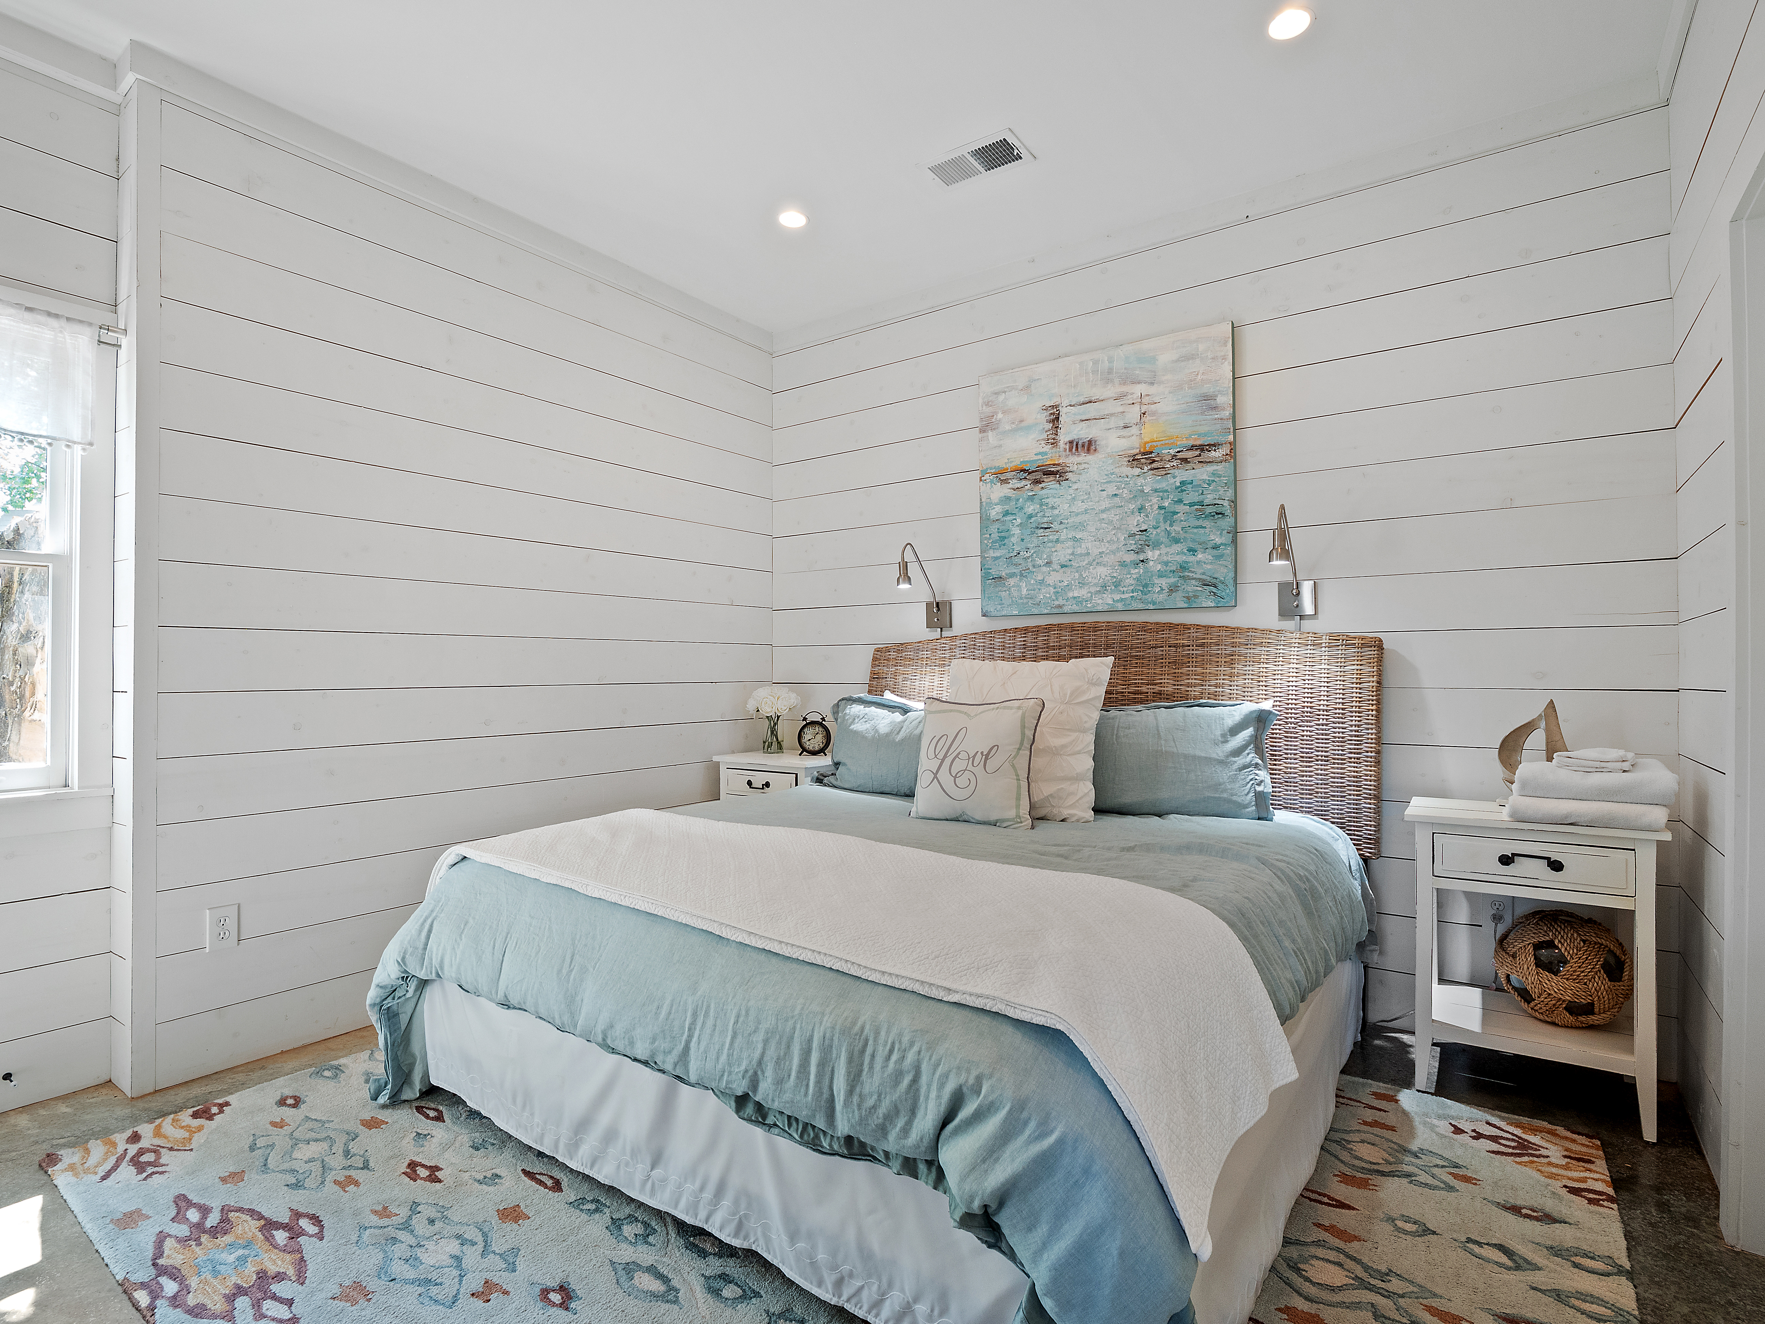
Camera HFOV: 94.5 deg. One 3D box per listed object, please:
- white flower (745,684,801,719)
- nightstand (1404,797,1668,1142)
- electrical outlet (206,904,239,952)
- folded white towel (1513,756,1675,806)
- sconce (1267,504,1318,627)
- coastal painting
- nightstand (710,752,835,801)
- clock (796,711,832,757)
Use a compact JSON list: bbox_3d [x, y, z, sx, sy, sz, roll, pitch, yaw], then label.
[{"bbox_3d":[-0.530,0.190,3.944,0.245,0.155,0.220,0,-1,34],"label":"white flower"},{"bbox_3d":[1.772,0.796,2.257,0.540,0.757,0.390,0,-1,34],"label":"nightstand"},{"bbox_3d":[-1.914,0.773,2.370,0.010,0.118,0.074,-1,-1,38],"label":"electrical outlet"},{"bbox_3d":[1.878,0.313,2.166,0.310,0.080,0.270,0,-1,34],"label":"folded white towel"},{"bbox_3d":[1.339,-0.325,2.685,0.120,0.360,0.310,0,-1,34],"label":"sconce"},{"bbox_3d":[0.842,-0.698,3.180,1.005,1.010,0.040,0,-1,34],"label":"coastal painting"},{"bbox_3d":[-0.448,0.815,3.756,0.540,0.757,0.390,0,-1,34],"label":"nightstand"},{"bbox_3d":[-0.318,0.336,3.825,0.155,0.200,0.075,0,-1,7],"label":"clock"}]

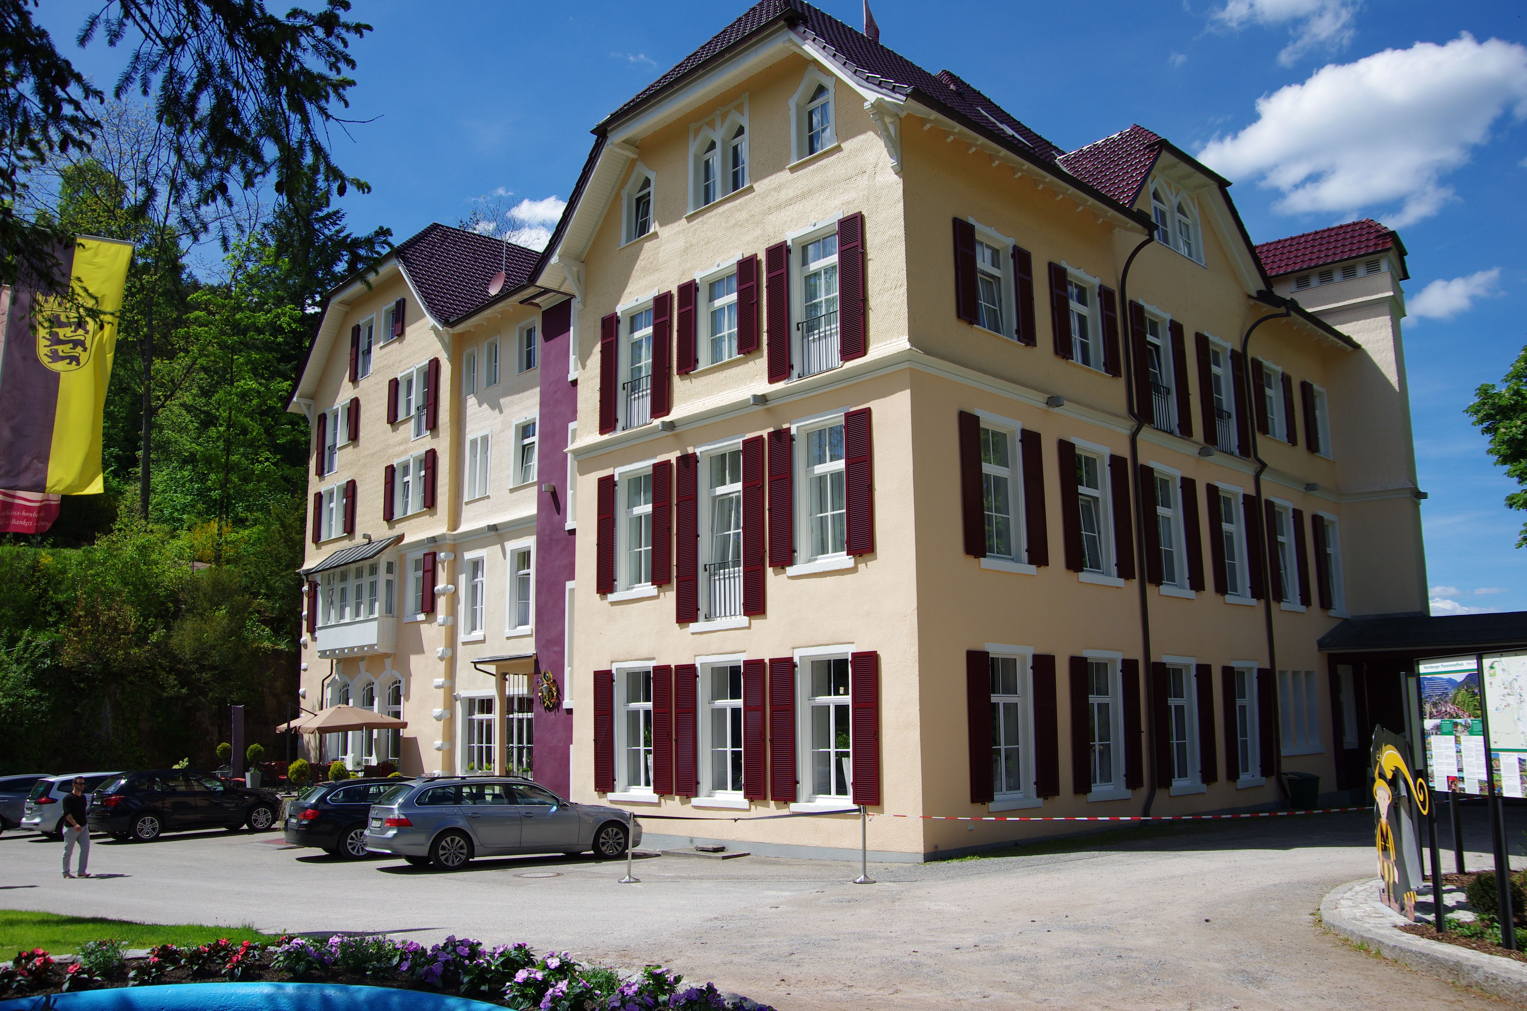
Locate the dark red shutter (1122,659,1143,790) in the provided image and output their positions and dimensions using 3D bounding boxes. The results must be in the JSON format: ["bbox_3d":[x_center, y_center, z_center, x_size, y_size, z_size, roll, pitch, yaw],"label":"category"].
[{"bbox_3d":[7.298,4.301,22.546,0.620,2.490,0.060,9,-15,-42],"label":"dark red shutter"}]

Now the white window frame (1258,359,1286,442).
[{"bbox_3d":[13.338,-2.741,29.963,1.430,2.110,0.200,9,-15,-42],"label":"white window frame"}]

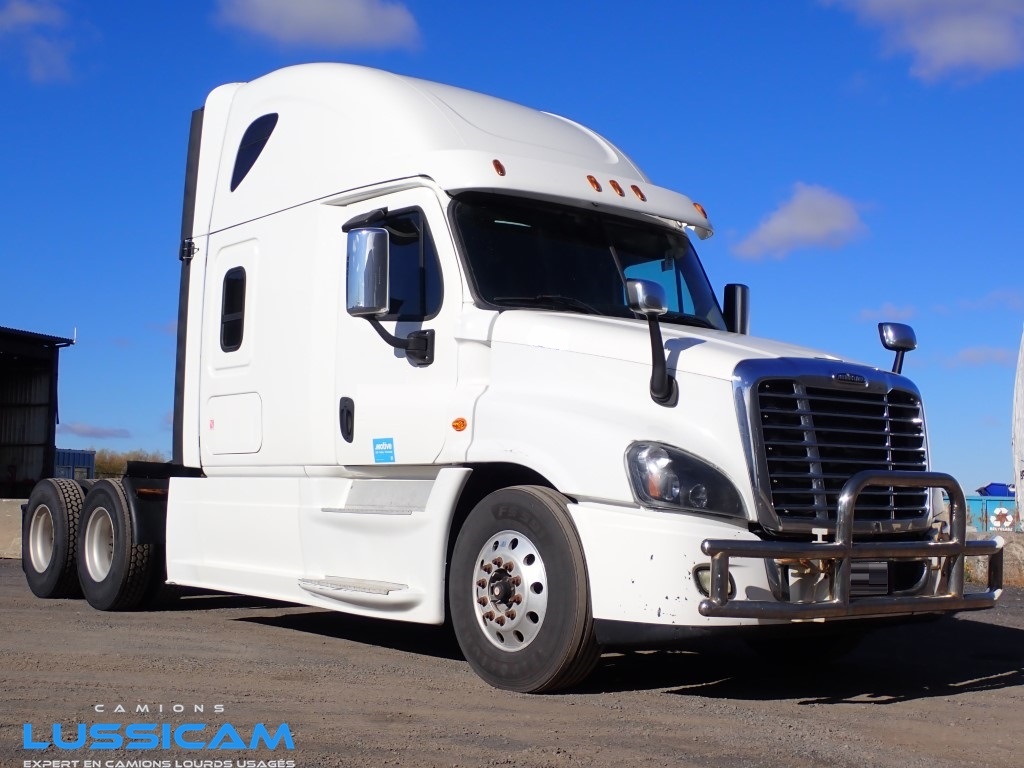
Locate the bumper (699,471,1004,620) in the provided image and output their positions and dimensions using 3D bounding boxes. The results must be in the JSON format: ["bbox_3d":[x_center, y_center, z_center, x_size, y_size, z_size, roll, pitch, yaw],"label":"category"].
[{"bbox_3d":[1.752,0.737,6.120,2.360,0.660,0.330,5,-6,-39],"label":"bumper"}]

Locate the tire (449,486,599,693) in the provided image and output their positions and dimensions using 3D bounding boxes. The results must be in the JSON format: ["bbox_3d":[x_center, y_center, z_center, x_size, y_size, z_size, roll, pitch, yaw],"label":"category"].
[{"bbox_3d":[0.076,1.034,6.520,0.280,1.020,1.020,5,-6,-39],"label":"tire"}]

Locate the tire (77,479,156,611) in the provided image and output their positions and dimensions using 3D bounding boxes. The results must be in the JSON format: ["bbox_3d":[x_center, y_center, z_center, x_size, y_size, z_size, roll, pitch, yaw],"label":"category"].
[{"bbox_3d":[-3.196,1.295,10.447,0.280,1.020,1.020,5,-6,-39],"label":"tire"}]

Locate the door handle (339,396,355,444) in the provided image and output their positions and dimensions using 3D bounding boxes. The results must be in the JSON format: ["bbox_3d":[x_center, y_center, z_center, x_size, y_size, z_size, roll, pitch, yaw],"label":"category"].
[{"bbox_3d":[-0.992,0.212,7.831,0.060,0.280,0.160,5,-6,-39],"label":"door handle"}]

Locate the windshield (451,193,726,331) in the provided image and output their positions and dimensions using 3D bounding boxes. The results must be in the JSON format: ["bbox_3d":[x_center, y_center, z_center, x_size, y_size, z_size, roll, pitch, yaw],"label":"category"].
[{"bbox_3d":[0.599,-0.704,7.709,1.980,0.740,0.500,5,-6,-39],"label":"windshield"}]

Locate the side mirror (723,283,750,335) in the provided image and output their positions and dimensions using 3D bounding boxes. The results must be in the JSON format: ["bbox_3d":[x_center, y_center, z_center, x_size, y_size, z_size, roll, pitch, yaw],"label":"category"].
[{"bbox_3d":[1.520,-0.421,8.899,0.130,0.480,0.250,-3,-6,37],"label":"side mirror"}]

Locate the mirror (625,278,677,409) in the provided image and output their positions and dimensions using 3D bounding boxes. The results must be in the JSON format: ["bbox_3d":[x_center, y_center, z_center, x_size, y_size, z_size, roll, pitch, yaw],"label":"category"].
[{"bbox_3d":[0.638,-0.198,6.031,0.220,0.600,0.190,3,-5,-27],"label":"mirror"}]

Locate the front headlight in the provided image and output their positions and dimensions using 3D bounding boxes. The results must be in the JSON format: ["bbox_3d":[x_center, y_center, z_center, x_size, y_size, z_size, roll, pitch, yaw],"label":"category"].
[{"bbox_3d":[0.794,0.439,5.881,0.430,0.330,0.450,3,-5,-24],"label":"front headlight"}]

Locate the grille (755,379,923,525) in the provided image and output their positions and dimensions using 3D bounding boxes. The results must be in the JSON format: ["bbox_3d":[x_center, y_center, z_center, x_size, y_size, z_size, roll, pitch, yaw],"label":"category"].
[{"bbox_3d":[1.640,0.344,6.302,1.260,0.650,0.160,5,-6,-39],"label":"grille"}]

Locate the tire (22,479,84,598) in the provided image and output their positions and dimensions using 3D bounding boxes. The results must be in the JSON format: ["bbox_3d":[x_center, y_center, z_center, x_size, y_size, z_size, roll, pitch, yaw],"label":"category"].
[{"bbox_3d":[-4.024,1.367,11.469,0.280,1.020,1.020,5,-6,-39],"label":"tire"}]

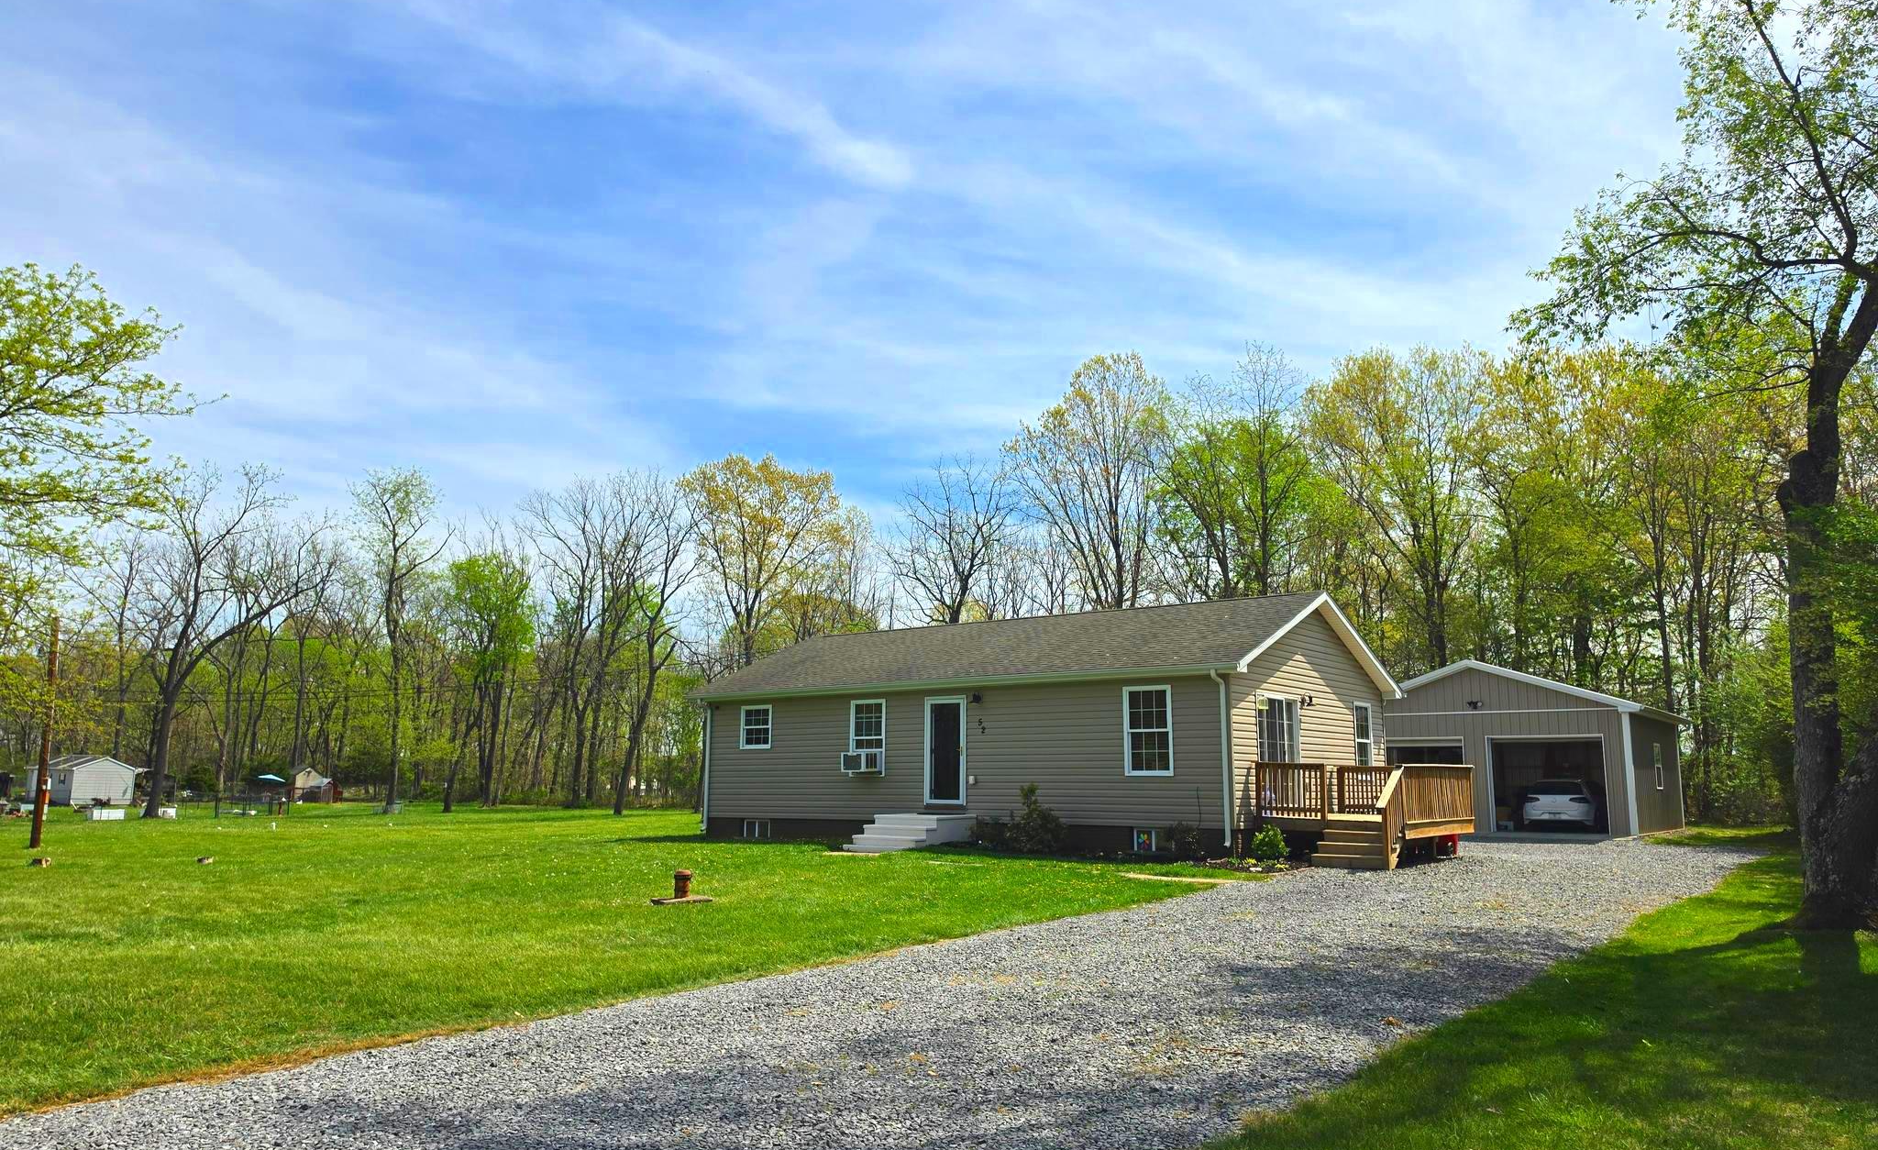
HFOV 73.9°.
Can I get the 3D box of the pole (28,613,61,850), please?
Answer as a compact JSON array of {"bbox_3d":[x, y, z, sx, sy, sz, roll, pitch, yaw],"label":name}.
[{"bbox_3d":[-19.867,3.466,27.787,0.200,5.173,0.200,6,-11,-35],"label":"pole"}]

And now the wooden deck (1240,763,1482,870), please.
[{"bbox_3d":[7.527,4.196,22.089,2.573,1.631,5.065,-7,-12,36],"label":"wooden deck"}]

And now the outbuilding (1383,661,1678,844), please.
[{"bbox_3d":[16.892,5.130,36.505,7.931,4.475,9.562,-7,-12,36],"label":"outbuilding"}]

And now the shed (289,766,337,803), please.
[{"bbox_3d":[-45.674,15.376,91.300,2.850,2.450,2.700,9,-13,-42],"label":"shed"}]

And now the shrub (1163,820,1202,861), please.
[{"bbox_3d":[4.053,4.407,20.763,0.630,0.680,0.610,0,-10,0],"label":"shrub"}]

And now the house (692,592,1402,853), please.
[{"bbox_3d":[2.336,3.429,28.018,13.207,4.966,8.968,-7,-12,36],"label":"house"}]

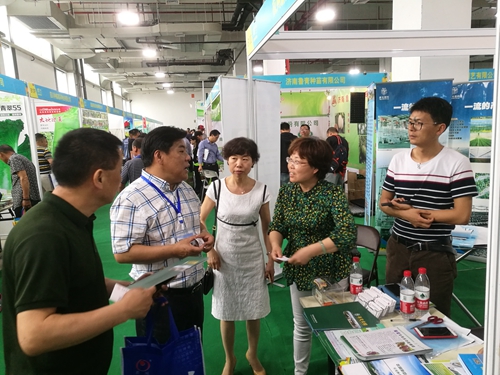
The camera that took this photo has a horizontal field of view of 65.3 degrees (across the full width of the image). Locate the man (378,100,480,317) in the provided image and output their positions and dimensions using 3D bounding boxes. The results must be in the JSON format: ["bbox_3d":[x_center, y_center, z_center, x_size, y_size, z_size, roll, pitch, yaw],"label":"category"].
[{"bbox_3d":[0.950,0.405,2.096,0.500,1.735,0.350,4,11,36],"label":"man"}]

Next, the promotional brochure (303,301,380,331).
[{"bbox_3d":[0.423,0.612,1.850,0.298,0.018,0.210,-4,9,-9],"label":"promotional brochure"}]

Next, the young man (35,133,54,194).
[{"bbox_3d":[-3.362,-0.051,6.545,0.500,1.680,0.340,1,10,25],"label":"young man"}]

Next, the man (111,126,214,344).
[{"bbox_3d":[-0.344,0.559,1.786,0.400,1.655,0.480,2,10,27],"label":"man"}]

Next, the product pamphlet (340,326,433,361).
[{"bbox_3d":[0.547,0.642,1.588,0.282,0.022,0.205,-5,9,-12],"label":"product pamphlet"}]

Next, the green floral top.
[{"bbox_3d":[0.351,0.271,2.171,0.500,0.610,0.360,5,12,42],"label":"green floral top"}]

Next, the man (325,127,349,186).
[{"bbox_3d":[1.342,-0.155,5.959,0.480,1.600,0.400,-8,10,-30],"label":"man"}]

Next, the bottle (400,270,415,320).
[{"bbox_3d":[0.731,0.495,1.799,0.066,0.230,0.066,-3,9,0],"label":"bottle"}]

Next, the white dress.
[{"bbox_3d":[-0.061,0.407,2.513,0.420,0.910,0.270,-4,9,-7],"label":"white dress"}]

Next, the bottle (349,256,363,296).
[{"bbox_3d":[0.556,0.468,2.031,0.066,0.230,0.066,-3,9,0],"label":"bottle"}]

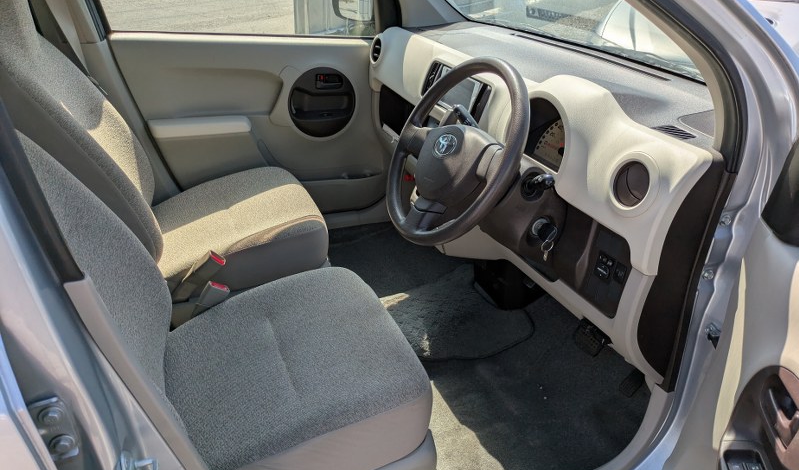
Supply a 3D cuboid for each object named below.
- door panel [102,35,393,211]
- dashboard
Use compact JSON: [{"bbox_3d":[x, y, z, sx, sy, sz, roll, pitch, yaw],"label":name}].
[{"bbox_3d":[-0.428,-0.338,1.957,0.910,0.690,0.130,-10,30,-21],"label":"door panel"},{"bbox_3d":[0.306,-0.246,1.552,0.500,0.535,1.380,-10,30,-21],"label":"dashboard"}]

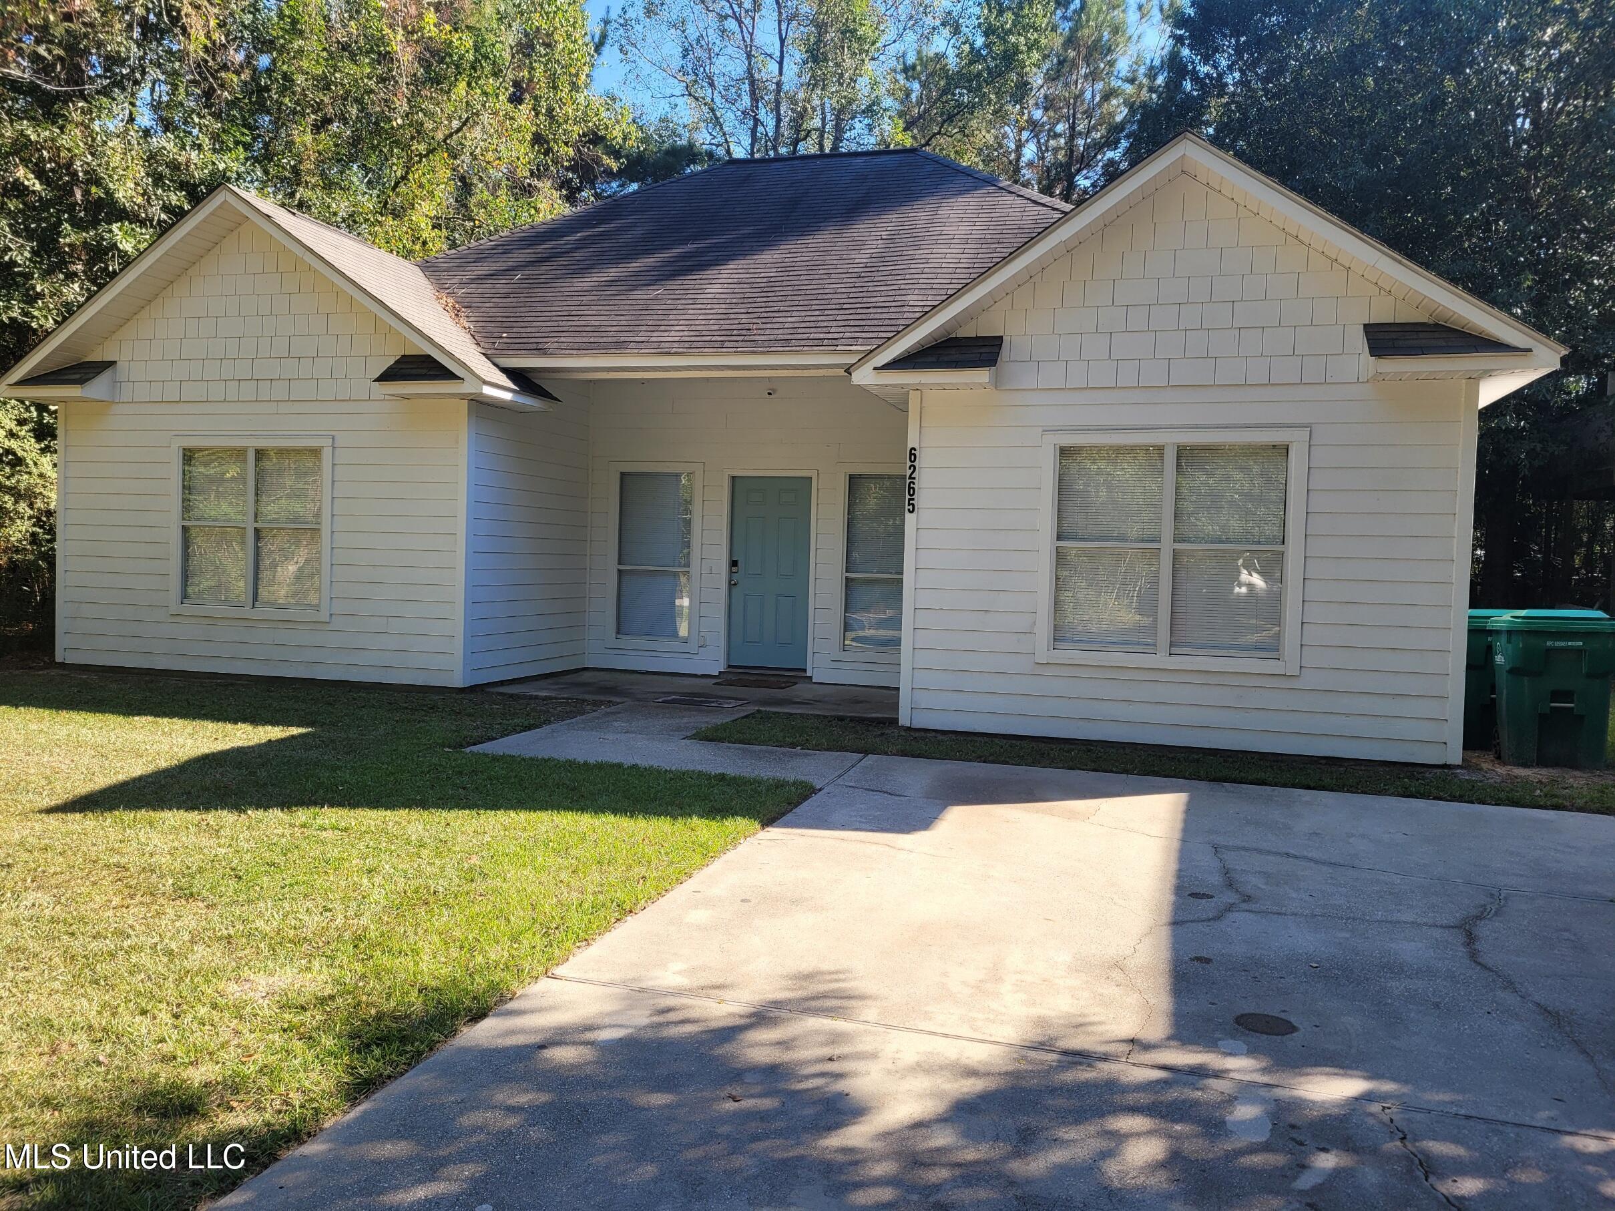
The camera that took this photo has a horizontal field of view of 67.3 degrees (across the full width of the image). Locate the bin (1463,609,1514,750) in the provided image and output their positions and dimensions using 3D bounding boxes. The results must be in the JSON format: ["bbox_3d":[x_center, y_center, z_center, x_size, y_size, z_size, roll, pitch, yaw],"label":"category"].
[{"bbox_3d":[5.481,0.573,9.839,0.740,1.110,0.870,2,2,12],"label":"bin"}]

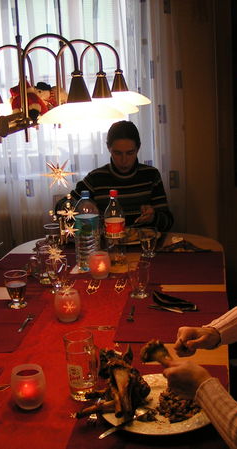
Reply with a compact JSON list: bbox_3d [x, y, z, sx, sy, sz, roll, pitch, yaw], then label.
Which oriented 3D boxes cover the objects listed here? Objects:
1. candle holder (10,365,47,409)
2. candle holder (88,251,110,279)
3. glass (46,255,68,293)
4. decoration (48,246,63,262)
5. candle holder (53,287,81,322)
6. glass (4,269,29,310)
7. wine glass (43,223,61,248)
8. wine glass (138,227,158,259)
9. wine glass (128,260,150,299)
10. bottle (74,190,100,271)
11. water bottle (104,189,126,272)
[{"bbox_3d":[-0.217,0.386,1.562,0.080,0.090,0.080,-1,13,9],"label":"candle holder"},{"bbox_3d":[-0.077,0.167,2.671,0.088,0.095,0.088,-1,14,8],"label":"candle holder"},{"bbox_3d":[-0.222,0.181,2.376,0.077,0.116,0.077,-1,13,9],"label":"glass"},{"bbox_3d":[-0.241,0.115,2.520,0.060,0.060,0.050,-1,14,8],"label":"decoration"},{"bbox_3d":[-0.162,0.258,2.089,0.081,0.090,0.081,-1,13,9],"label":"candle holder"},{"bbox_3d":[-0.371,0.239,2.381,0.083,0.120,0.083,-1,14,8],"label":"glass"},{"bbox_3d":[-0.292,0.067,2.875,0.077,0.116,0.077,-1,13,9],"label":"wine glass"},{"bbox_3d":[0.128,0.076,2.728,0.077,0.116,0.077,-1,13,9],"label":"wine glass"},{"bbox_3d":[0.077,0.206,2.422,0.081,0.120,0.081,-1,14,8],"label":"wine glass"},{"bbox_3d":[-0.130,0.030,2.762,0.097,0.325,0.097,-1,14,8],"label":"bottle"},{"bbox_3d":[-0.008,0.025,2.560,0.080,0.308,0.080,-1,13,9],"label":"water bottle"}]

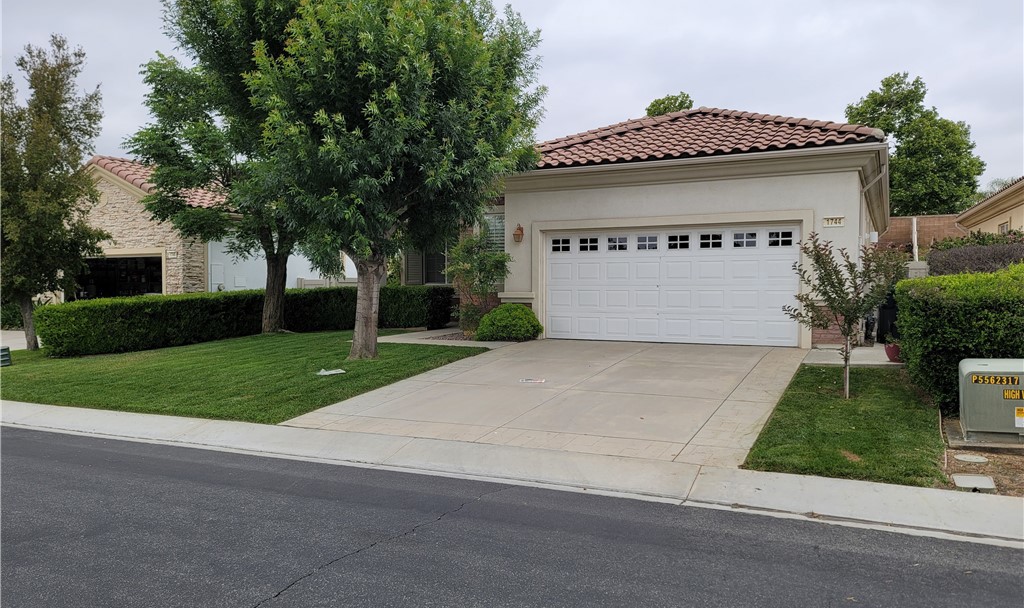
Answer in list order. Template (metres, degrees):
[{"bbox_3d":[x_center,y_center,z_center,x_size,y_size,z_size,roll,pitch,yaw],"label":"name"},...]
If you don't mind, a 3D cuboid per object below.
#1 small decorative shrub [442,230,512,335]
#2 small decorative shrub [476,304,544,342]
[{"bbox_3d":[-0.732,-0.446,15.700,1.400,2.100,1.300,0,1,0],"label":"small decorative shrub"},{"bbox_3d":[-0.069,0.365,14.600,1.340,0.770,1.250,0,1,0],"label":"small decorative shrub"}]

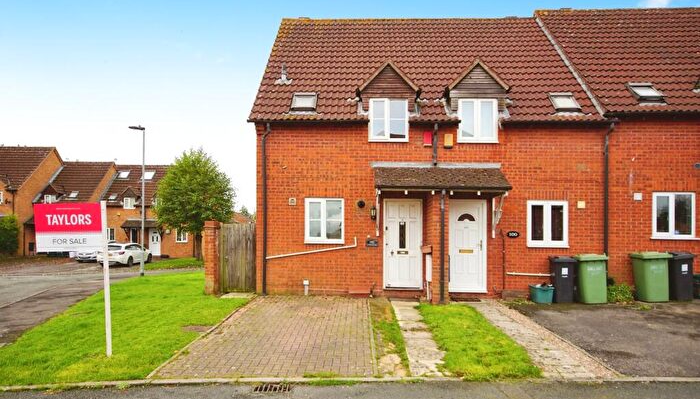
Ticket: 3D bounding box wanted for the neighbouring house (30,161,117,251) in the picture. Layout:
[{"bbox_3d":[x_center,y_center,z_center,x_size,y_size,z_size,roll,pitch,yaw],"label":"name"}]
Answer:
[{"bbox_3d":[-21.300,0.450,38.200,4.400,7.100,8.300,0,0,-7],"label":"neighbouring house"}]

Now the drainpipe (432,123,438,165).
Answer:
[{"bbox_3d":[1.923,-1.238,10.470,0.100,0.970,0.110,0,-2,3],"label":"drainpipe"}]

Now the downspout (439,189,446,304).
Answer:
[{"bbox_3d":[1.933,0.976,9.690,0.110,2.400,0.110,0,-2,3],"label":"downspout"}]

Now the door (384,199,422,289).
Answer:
[{"bbox_3d":[1.217,1.022,10.600,0.900,2.050,0.100,0,0,3],"label":"door"}]

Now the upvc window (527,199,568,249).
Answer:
[{"bbox_3d":[4.436,0.559,10.440,0.920,1.060,0.100,0,-2,3],"label":"upvc window"}]

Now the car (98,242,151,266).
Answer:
[{"bbox_3d":[-14.251,3.488,29.600,1.820,1.460,4.600,0,-2,2],"label":"car"}]

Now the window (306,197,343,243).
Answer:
[{"bbox_3d":[-0.577,0.499,10.640,0.900,1.040,0.100,0,0,3],"label":"window"}]

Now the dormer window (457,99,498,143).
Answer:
[{"bbox_3d":[2.886,-1.754,10.480,0.910,0.990,0.120,0,0,3],"label":"dormer window"}]

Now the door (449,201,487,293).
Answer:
[{"bbox_3d":[2.653,1.059,10.520,0.910,2.080,0.100,0,0,3],"label":"door"}]

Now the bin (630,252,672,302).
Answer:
[{"bbox_3d":[6.428,1.642,9.950,0.570,1.060,0.710,0,-2,13],"label":"bin"}]

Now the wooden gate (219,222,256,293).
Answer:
[{"bbox_3d":[-2.664,1.394,11.120,0.900,1.660,0.070,0,-2,3],"label":"wooden gate"}]

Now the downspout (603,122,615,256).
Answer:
[{"bbox_3d":[5.705,0.253,10.280,0.190,3.900,0.150,0,0,3],"label":"downspout"}]

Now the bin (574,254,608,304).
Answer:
[{"bbox_3d":[5.160,1.696,9.980,0.560,1.060,0.710,0,-2,14],"label":"bin"}]

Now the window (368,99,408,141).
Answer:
[{"bbox_3d":[0.883,-1.792,10.600,0.900,0.990,0.100,0,-2,3],"label":"window"}]

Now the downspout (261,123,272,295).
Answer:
[{"bbox_3d":[-1.893,0.221,10.620,0.180,3.900,0.150,0,0,3],"label":"downspout"}]

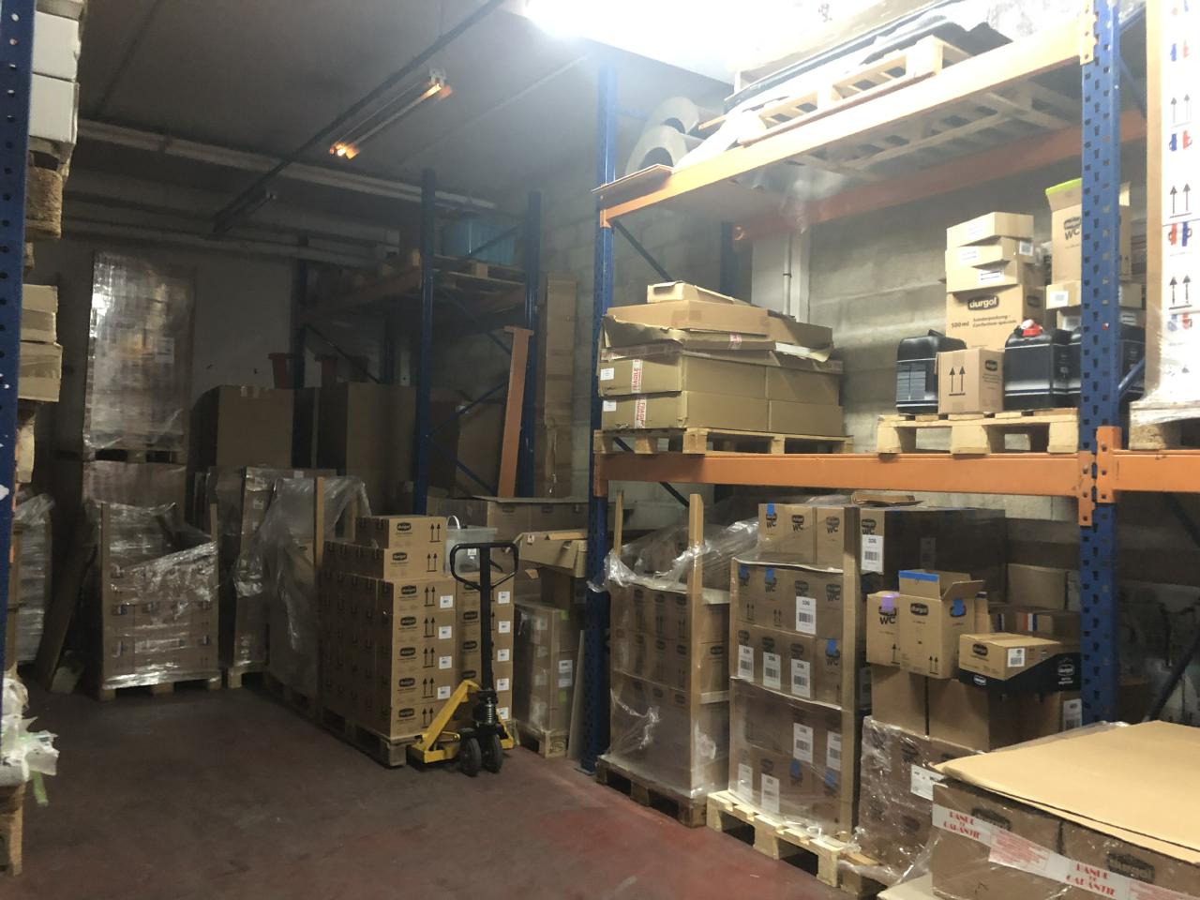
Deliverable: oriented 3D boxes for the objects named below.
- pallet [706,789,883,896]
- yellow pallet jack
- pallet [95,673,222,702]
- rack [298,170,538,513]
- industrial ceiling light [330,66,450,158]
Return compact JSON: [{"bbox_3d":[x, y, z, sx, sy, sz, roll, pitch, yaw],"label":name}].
[{"bbox_3d":[1.235,1.725,4.617,1.200,0.145,0.810,2,-2,-35],"label":"pallet"},{"bbox_3d":[-0.957,1.148,5.848,0.570,1.260,1.460,2,-2,-35],"label":"yellow pallet jack"},{"bbox_3d":[-3.486,1.689,7.455,0.800,0.145,1.200,2,-2,-35],"label":"pallet"},{"bbox_3d":[-1.771,-0.131,8.694,1.070,3.920,2.950,2,-2,-35],"label":"rack"},{"bbox_3d":[-1.297,-1.996,5.883,0.180,0.130,1.530,2,-2,-35],"label":"industrial ceiling light"}]

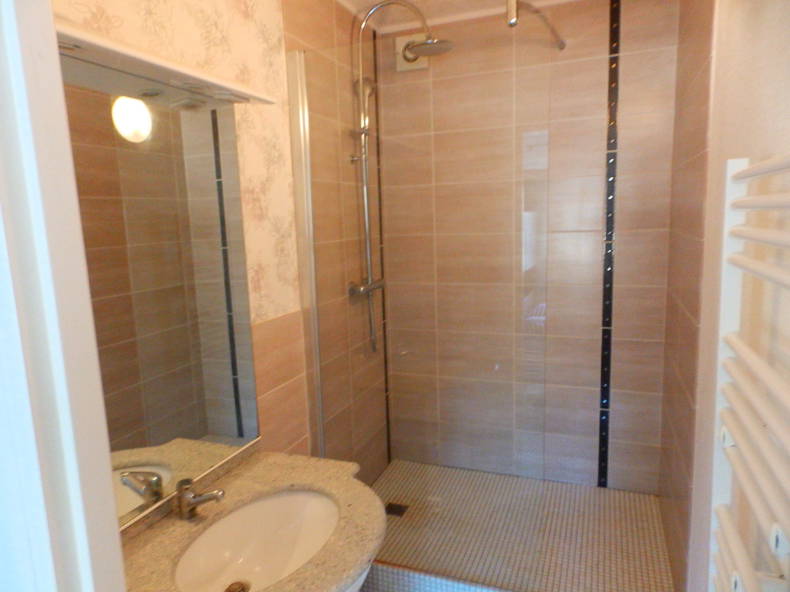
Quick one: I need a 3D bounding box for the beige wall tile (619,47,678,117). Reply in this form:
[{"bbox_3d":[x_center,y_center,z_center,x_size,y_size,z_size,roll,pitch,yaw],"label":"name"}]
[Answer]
[{"bbox_3d":[1.073,-0.911,2.139,0.221,0.250,0.015,1,9,20],"label":"beige wall tile"}]

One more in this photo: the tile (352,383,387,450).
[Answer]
[{"bbox_3d":[-0.133,0.595,2.548,0.010,0.250,0.400,1,9,20],"label":"tile"}]

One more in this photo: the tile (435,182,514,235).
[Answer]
[{"bbox_3d":[0.393,-0.434,2.492,0.398,0.250,0.010,1,9,20],"label":"tile"}]

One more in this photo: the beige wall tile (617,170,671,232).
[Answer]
[{"bbox_3d":[1.100,-0.420,2.231,0.220,0.251,0.010,1,9,20],"label":"beige wall tile"}]

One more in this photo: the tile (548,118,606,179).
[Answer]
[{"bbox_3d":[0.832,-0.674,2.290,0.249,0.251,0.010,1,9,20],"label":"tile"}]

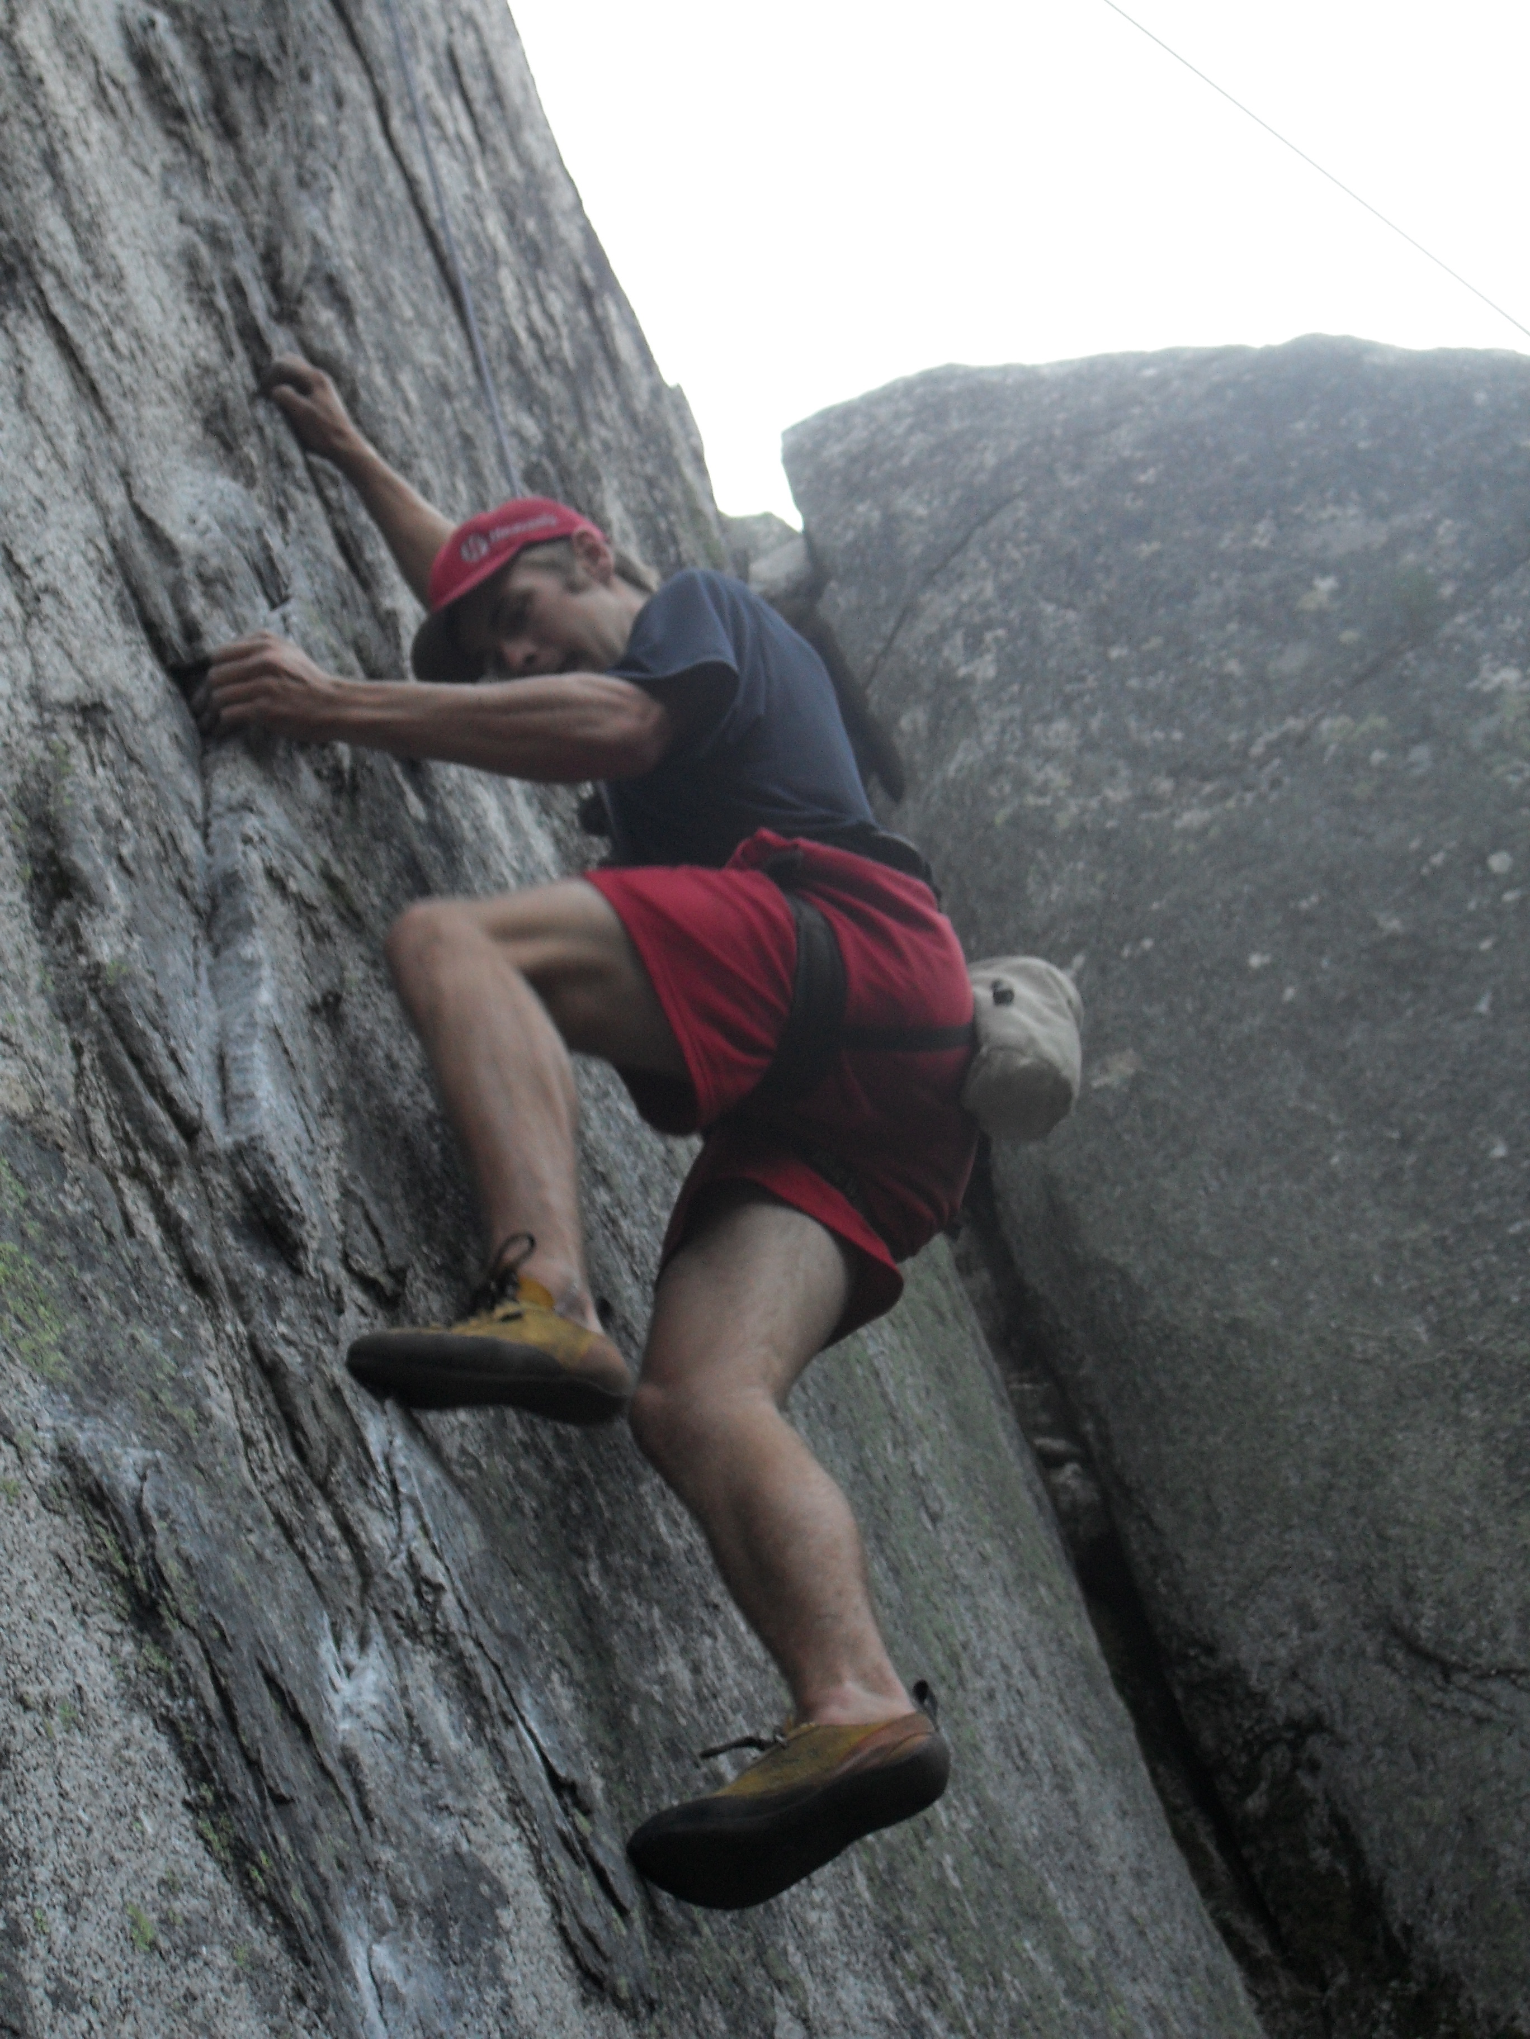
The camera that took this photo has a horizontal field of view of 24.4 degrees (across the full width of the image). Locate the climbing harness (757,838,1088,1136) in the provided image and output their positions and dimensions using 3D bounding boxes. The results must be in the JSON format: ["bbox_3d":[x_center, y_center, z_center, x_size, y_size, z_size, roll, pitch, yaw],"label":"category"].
[{"bbox_3d":[0.118,-0.010,3.100,0.340,0.280,0.330,-17,-30,24],"label":"climbing harness"}]

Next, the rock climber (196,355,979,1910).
[{"bbox_3d":[-0.155,0.010,3.140,0.640,1.500,0.480,-21,-32,21],"label":"rock climber"}]

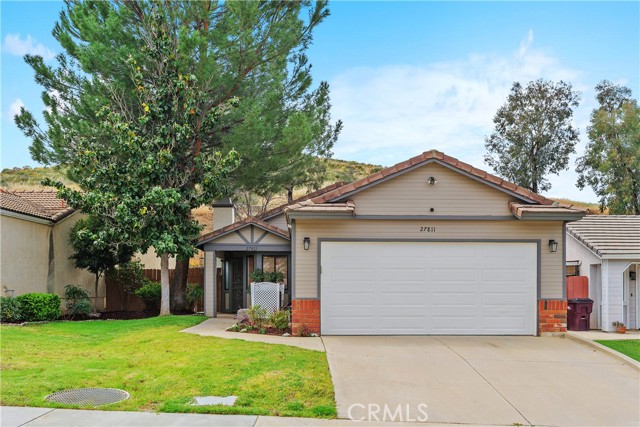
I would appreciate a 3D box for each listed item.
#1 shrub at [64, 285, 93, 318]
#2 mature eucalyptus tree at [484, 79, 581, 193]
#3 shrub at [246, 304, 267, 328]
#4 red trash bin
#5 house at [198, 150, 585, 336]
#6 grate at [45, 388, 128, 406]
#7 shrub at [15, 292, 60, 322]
[{"bbox_3d":[-6.650,2.420,14.700,0.740,0.930,0.720,0,-3,0],"label":"shrub"},{"bbox_3d":[13.600,-3.400,34.000,6.300,10.400,6.000,0,-3,0],"label":"mature eucalyptus tree"},{"bbox_3d":[-1.560,2.560,13.250,0.560,0.620,0.550,0,-3,0],"label":"shrub"},{"bbox_3d":[8.050,3.160,16.600,0.640,1.030,0.740,0,-3,0],"label":"red trash bin"},{"bbox_3d":[0.660,0.880,17.900,9.900,4.400,13.000,0,-3,-2],"label":"house"},{"bbox_3d":[-3.350,2.650,7.650,1.100,0.050,1.100,0,-3,0],"label":"grate"},{"bbox_3d":[-7.450,2.470,14.000,1.130,0.800,0.880,0,-3,0],"label":"shrub"}]

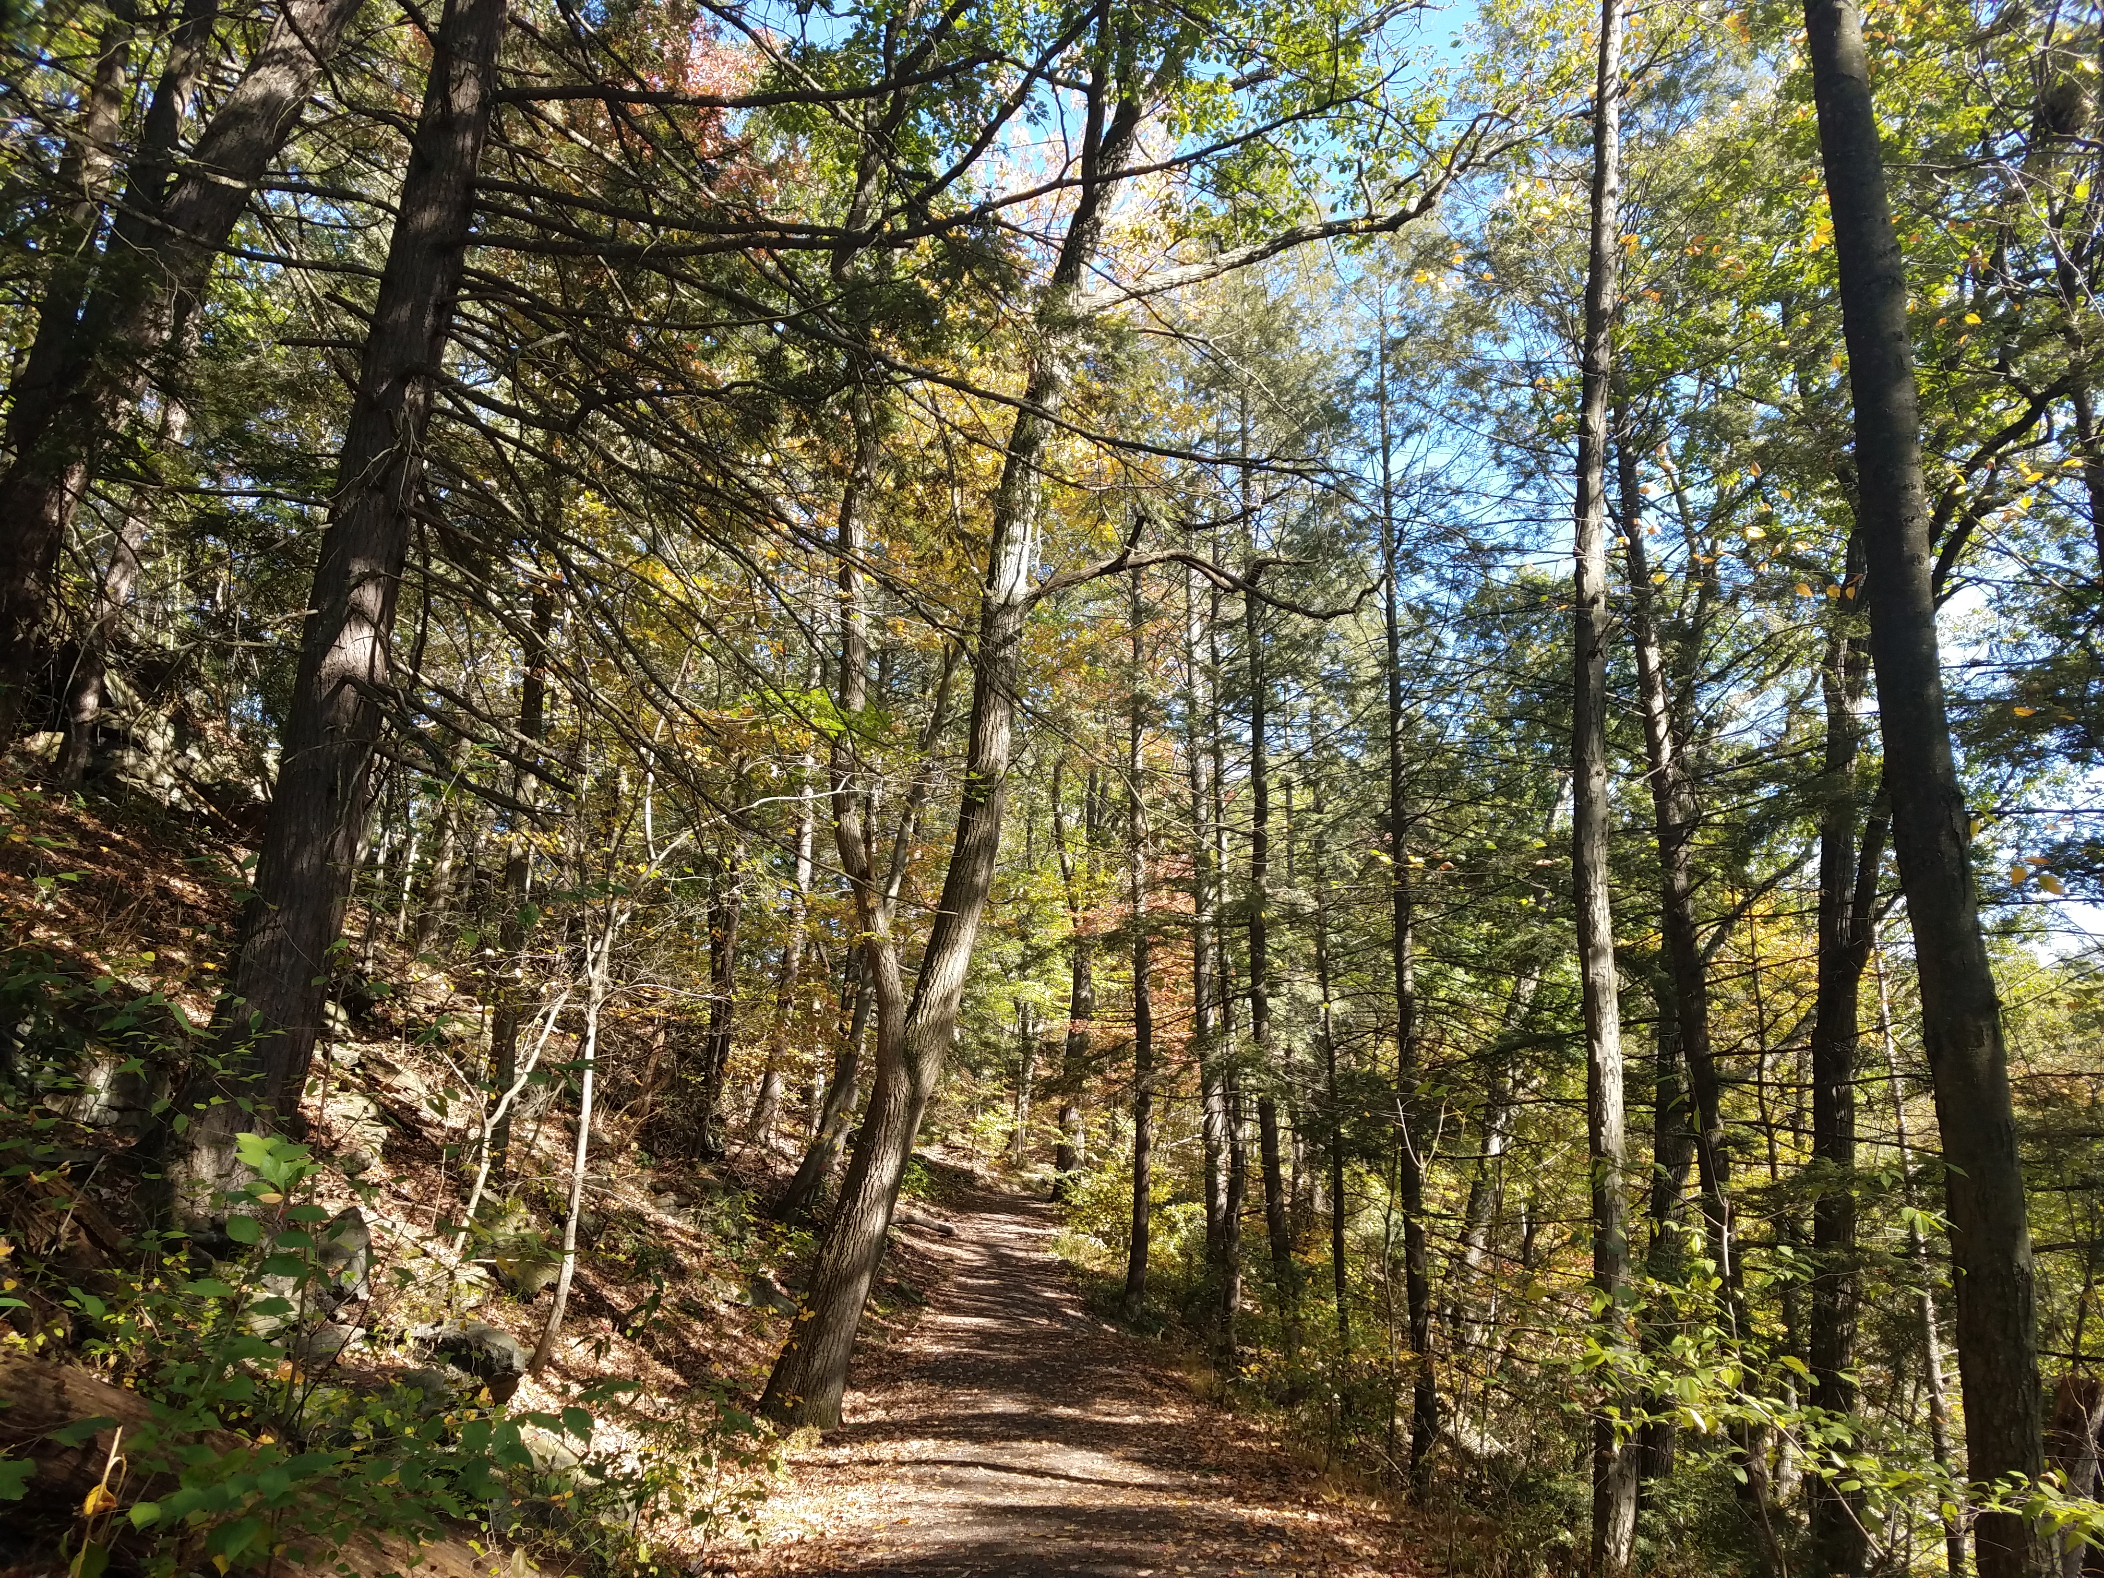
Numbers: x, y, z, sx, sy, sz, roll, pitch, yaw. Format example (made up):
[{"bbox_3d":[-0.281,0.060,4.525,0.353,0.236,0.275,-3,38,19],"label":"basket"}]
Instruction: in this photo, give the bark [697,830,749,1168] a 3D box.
[{"bbox_3d":[-3.323,2.035,15.895,0.460,3.330,0.360,0,-10,0],"label":"bark"}]

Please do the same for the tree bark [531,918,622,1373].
[{"bbox_3d":[-1.850,1.366,6.154,0.330,1.730,0.200,0,-10,0],"label":"tree bark"}]

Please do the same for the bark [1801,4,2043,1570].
[{"bbox_3d":[3.451,-0.149,6.333,0.320,6.710,0.300,0,-10,0],"label":"bark"}]

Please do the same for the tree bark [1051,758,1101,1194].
[{"bbox_3d":[0.376,2.853,24.897,0.720,6.860,0.500,0,-10,0],"label":"tree bark"}]

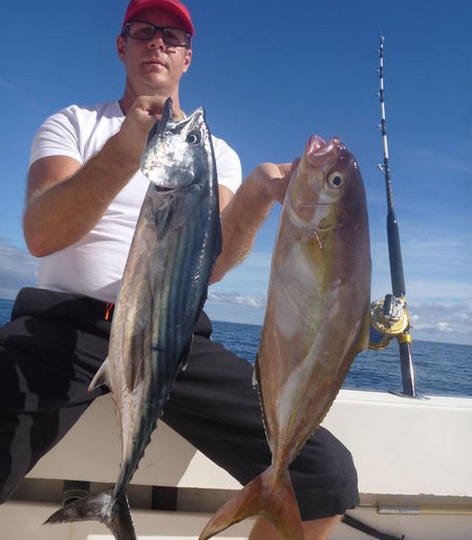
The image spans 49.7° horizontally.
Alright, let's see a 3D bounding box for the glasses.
[{"bbox_3d":[-0.196,-0.537,1.216,0.145,0.046,0.140,3,4,-16],"label":"glasses"}]

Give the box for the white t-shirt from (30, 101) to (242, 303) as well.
[{"bbox_3d":[-0.239,-0.162,1.224,0.510,0.530,0.280,7,-2,-16],"label":"white t-shirt"}]

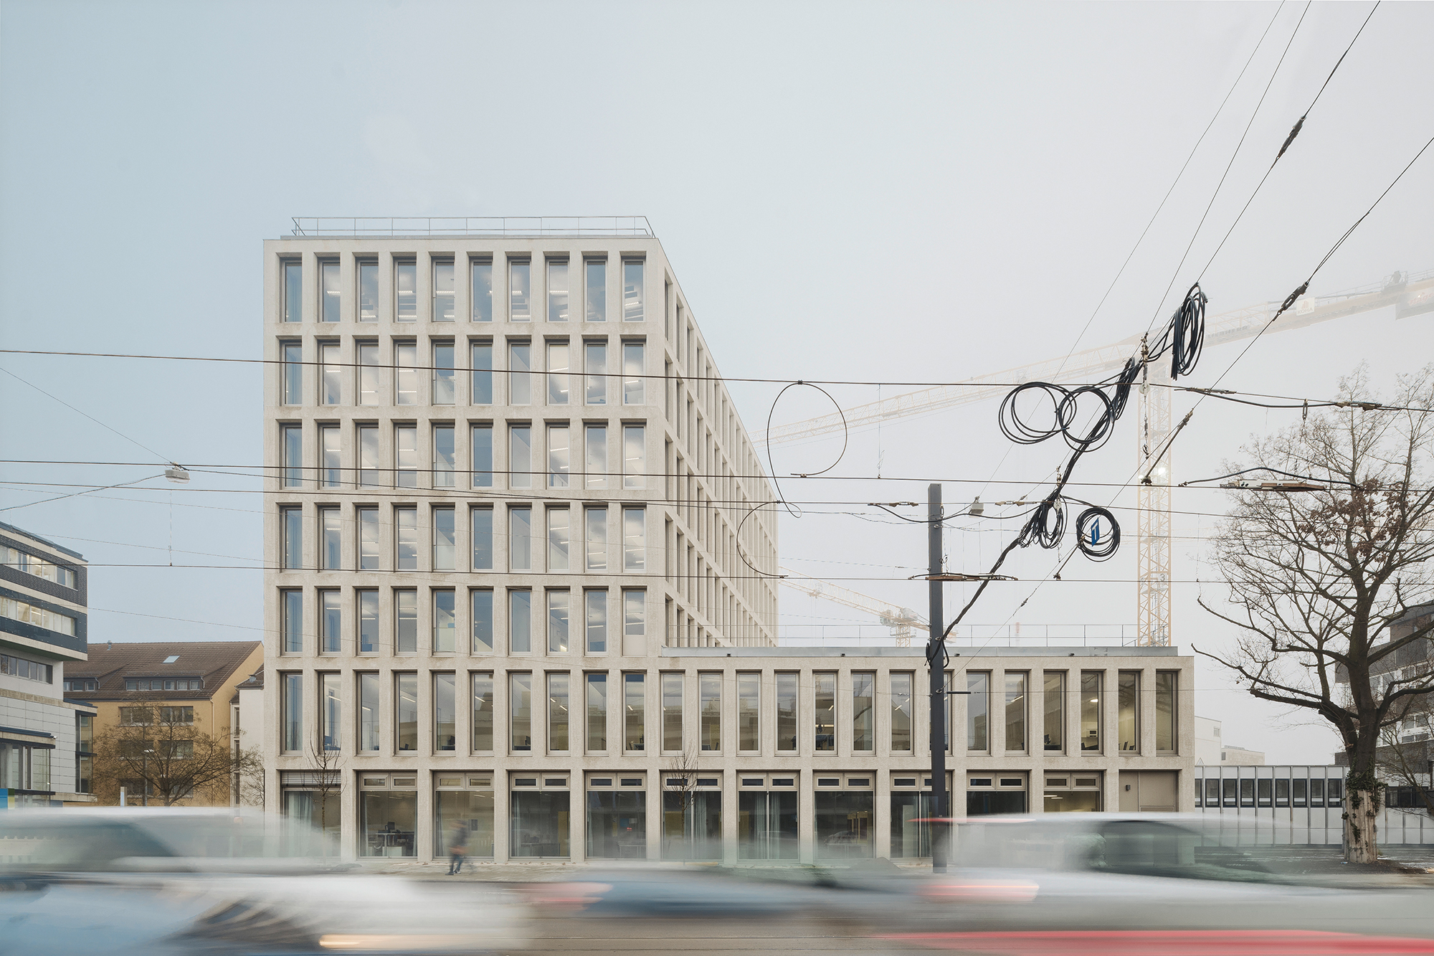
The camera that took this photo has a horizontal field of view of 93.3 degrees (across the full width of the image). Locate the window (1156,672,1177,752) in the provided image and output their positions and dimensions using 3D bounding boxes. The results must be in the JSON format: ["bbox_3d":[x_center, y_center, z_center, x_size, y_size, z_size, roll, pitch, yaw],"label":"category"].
[{"bbox_3d":[18.615,9.730,28.000,0.950,3.336,0.200,0,0,0],"label":"window"}]

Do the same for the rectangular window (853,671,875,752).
[{"bbox_3d":[5.873,9.431,27.200,0.940,3.220,0.150,0,0,0],"label":"rectangular window"}]

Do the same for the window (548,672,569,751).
[{"bbox_3d":[-6.766,9.949,28.900,0.970,3.372,0.150,0,0,0],"label":"window"}]

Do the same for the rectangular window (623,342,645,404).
[{"bbox_3d":[-3.391,-4.287,27.700,0.871,2.522,0.200,0,0,0],"label":"rectangular window"}]

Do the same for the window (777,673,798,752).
[{"bbox_3d":[3.023,10.055,29.000,0.912,3.407,0.200,0,0,0],"label":"window"}]

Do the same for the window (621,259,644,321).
[{"bbox_3d":[-3.571,-7.863,28.586,0.993,2.673,0.150,0,0,0],"label":"window"}]

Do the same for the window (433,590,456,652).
[{"bbox_3d":[-11.659,6.120,29.000,1.008,2.639,0.200,0,0,0],"label":"window"}]

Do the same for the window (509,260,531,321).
[{"bbox_3d":[-8.301,-7.911,28.586,0.993,2.673,0.150,0,0,0],"label":"window"}]

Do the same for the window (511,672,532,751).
[{"bbox_3d":[-8.045,9.639,28.000,1.000,3.244,0.150,0,0,0],"label":"window"}]

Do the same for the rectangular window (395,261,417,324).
[{"bbox_3d":[-13.269,-7.964,28.900,0.970,2.726,0.150,0,0,0],"label":"rectangular window"}]

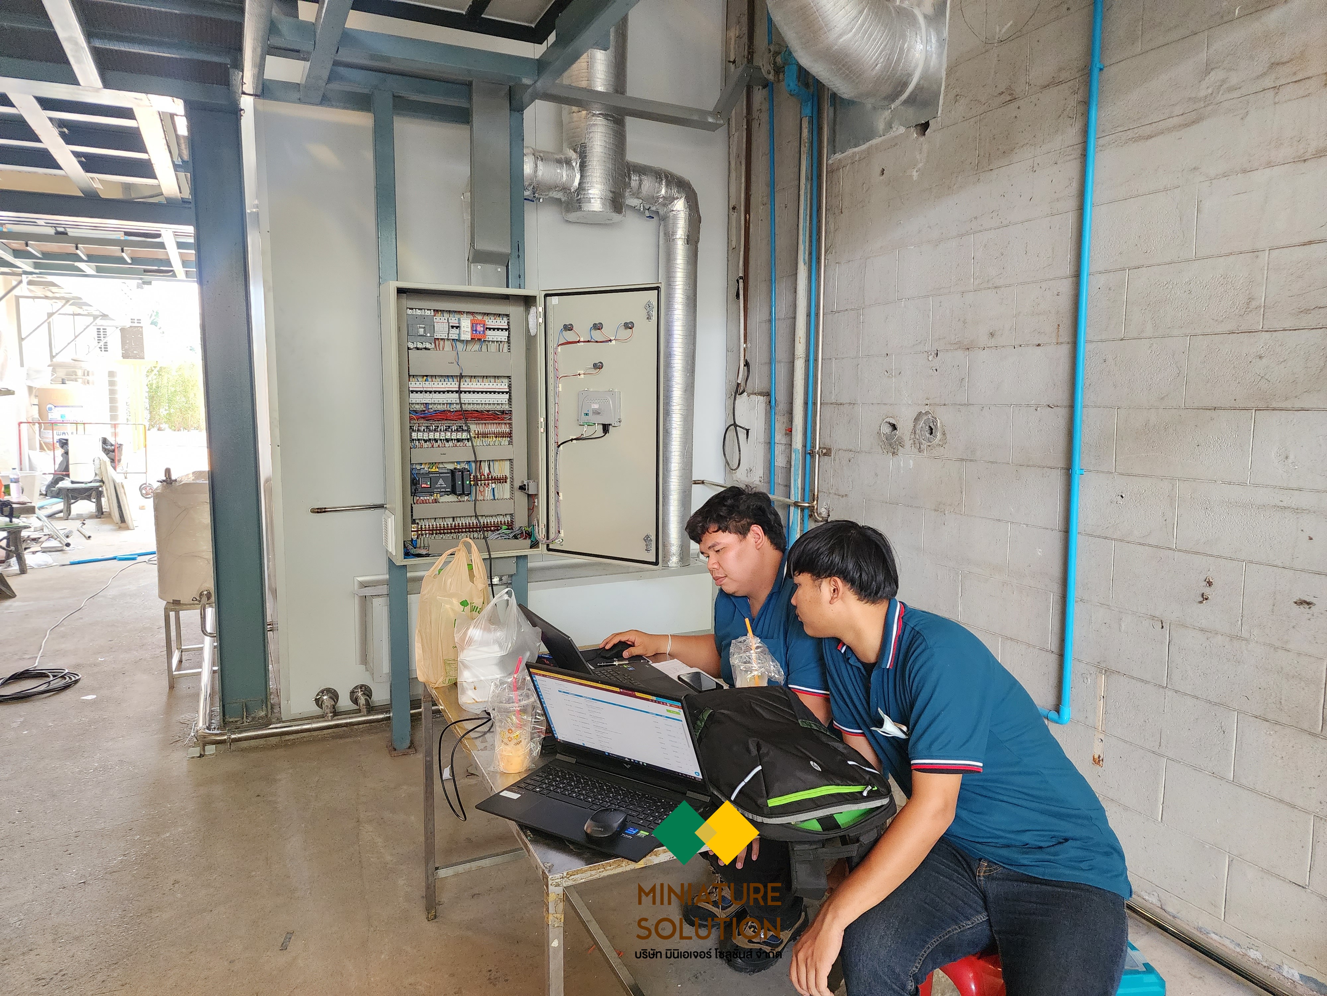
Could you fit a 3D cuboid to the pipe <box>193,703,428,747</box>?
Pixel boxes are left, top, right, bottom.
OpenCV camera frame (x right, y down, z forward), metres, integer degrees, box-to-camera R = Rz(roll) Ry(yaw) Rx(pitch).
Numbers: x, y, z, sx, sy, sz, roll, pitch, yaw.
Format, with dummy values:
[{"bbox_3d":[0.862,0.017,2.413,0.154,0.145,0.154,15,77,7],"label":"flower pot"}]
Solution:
[{"bbox_3d":[-1.475,0.956,3.776,0.931,0.055,0.050,-3,7,-26],"label":"pipe"}]

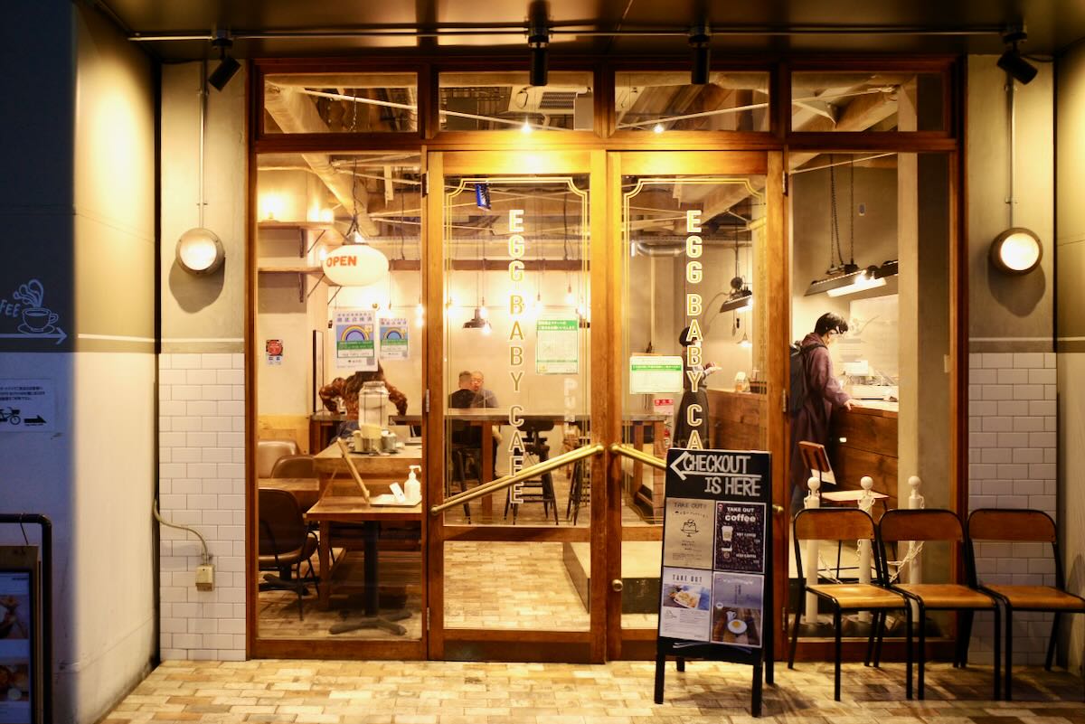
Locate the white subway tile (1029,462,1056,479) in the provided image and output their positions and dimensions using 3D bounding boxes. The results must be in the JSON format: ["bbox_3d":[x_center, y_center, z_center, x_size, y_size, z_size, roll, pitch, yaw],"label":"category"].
[{"bbox_3d":[2.451,0.536,4.141,0.135,0.076,0.009,0,1,1],"label":"white subway tile"}]

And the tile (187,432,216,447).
[{"bbox_3d":[-1.706,0.387,4.232,0.151,0.074,0.010,0,0,1],"label":"tile"}]

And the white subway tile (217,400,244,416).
[{"bbox_3d":[-1.545,0.229,4.196,0.137,0.076,0.009,0,1,1],"label":"white subway tile"}]

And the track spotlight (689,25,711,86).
[{"bbox_3d":[0.710,-1.391,3.820,0.100,0.265,0.115,0,0,1],"label":"track spotlight"}]

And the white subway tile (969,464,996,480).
[{"bbox_3d":[2.177,0.539,4.175,0.133,0.076,0.010,0,0,1],"label":"white subway tile"}]

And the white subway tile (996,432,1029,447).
[{"bbox_3d":[2.306,0.381,4.142,0.149,0.076,0.009,0,1,1],"label":"white subway tile"}]

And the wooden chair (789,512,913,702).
[{"bbox_3d":[1.429,1.101,3.916,0.410,0.775,0.425,0,1,-7],"label":"wooden chair"}]

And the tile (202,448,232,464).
[{"bbox_3d":[-1.617,0.461,4.199,0.148,0.075,0.009,0,1,1],"label":"tile"}]

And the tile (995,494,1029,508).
[{"bbox_3d":[2.308,0.692,4.138,0.150,0.075,0.010,0,0,1],"label":"tile"}]

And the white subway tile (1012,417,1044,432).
[{"bbox_3d":[2.382,0.303,4.140,0.148,0.074,0.009,0,1,1],"label":"white subway tile"}]

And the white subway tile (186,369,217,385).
[{"bbox_3d":[-1.705,0.074,4.229,0.150,0.075,0.010,0,0,1],"label":"white subway tile"}]

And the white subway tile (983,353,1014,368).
[{"bbox_3d":[2.234,-0.005,4.139,0.150,0.075,0.010,0,0,1],"label":"white subway tile"}]

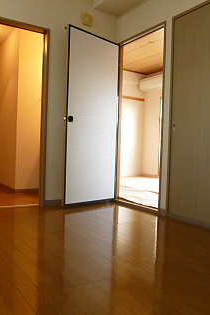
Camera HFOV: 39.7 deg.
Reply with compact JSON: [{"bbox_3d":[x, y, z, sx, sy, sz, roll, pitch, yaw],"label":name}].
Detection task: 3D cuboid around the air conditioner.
[{"bbox_3d":[1.127,-1.637,6.452,0.220,0.250,0.800,1,1,-34],"label":"air conditioner"}]

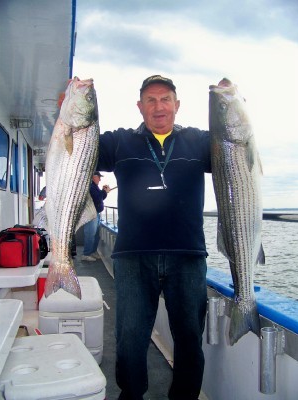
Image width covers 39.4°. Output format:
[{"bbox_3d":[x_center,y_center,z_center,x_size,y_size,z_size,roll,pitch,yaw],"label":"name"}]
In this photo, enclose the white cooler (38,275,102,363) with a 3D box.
[{"bbox_3d":[-0.583,0.888,3.210,0.420,0.445,0.910,0,-1,-8],"label":"white cooler"}]

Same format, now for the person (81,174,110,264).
[{"bbox_3d":[-1.065,0.325,8.350,0.570,1.770,0.520,0,-1,-6],"label":"person"}]

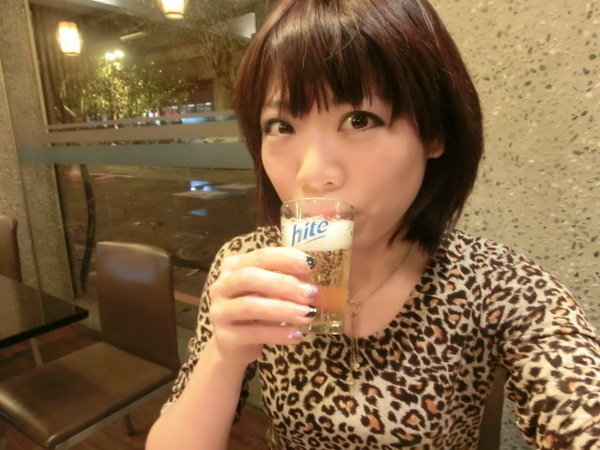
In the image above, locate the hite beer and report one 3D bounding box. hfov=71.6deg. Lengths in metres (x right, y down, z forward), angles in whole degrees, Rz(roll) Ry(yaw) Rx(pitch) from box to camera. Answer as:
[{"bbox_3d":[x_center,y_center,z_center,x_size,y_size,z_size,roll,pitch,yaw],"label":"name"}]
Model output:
[{"bbox_3d":[0.012,0.038,0.327,0.057,0.086,0.057,0,-10,13],"label":"hite beer"}]

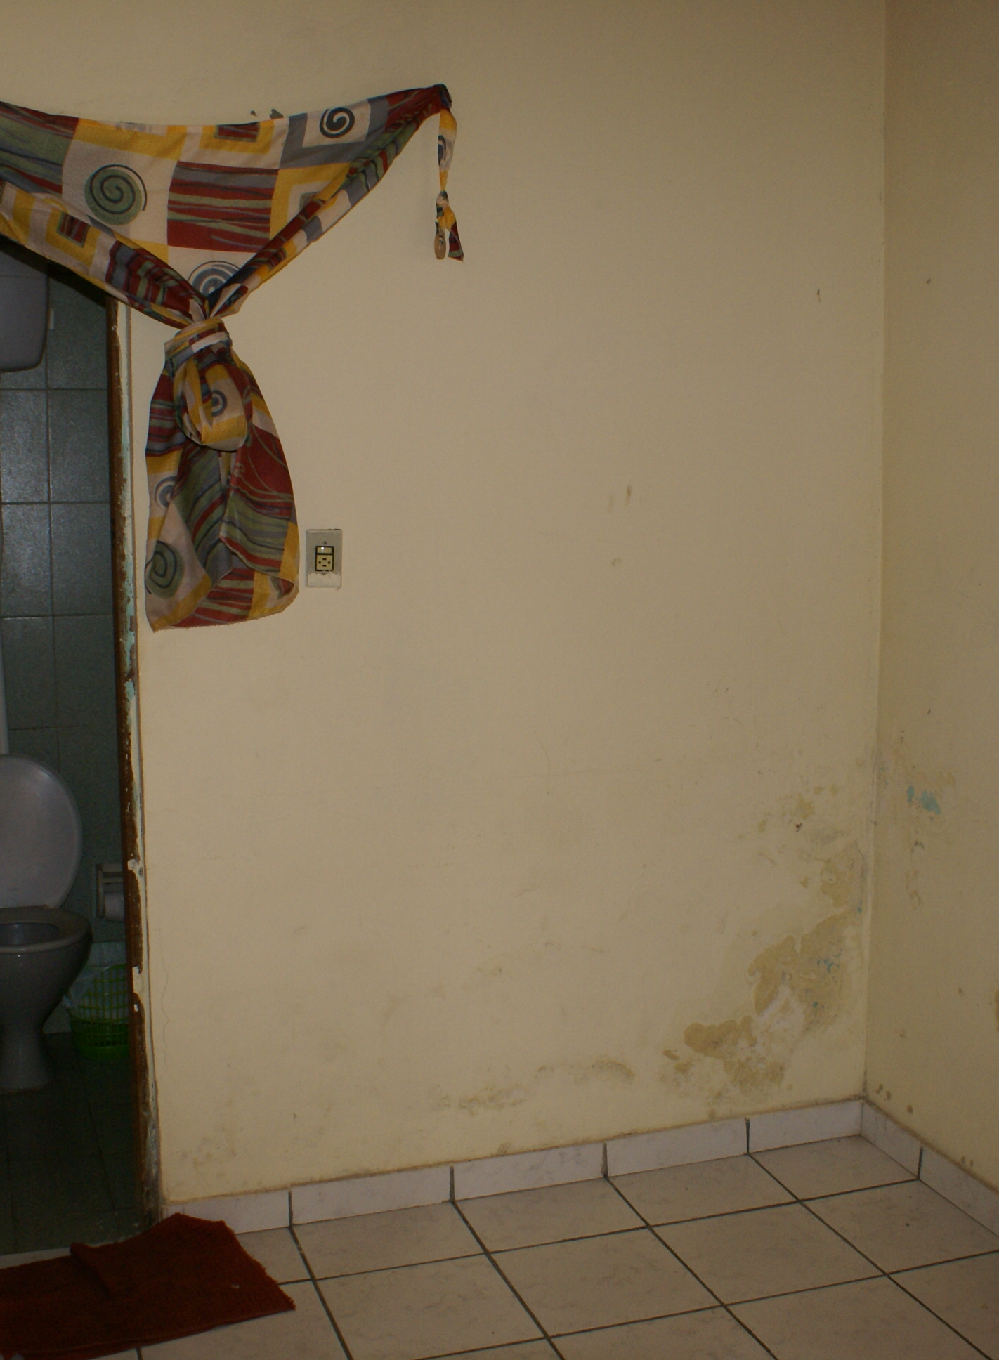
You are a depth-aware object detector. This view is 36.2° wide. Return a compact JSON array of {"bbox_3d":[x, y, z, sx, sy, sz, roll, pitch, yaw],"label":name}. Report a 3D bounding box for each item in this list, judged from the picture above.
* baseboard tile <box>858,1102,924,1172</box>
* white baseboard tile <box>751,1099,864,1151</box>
[{"bbox_3d":[0.868,1.029,3.410,0.012,0.082,0.237,-2,7,-18],"label":"baseboard tile"},{"bbox_3d":[0.700,1.022,3.468,0.290,0.082,0.012,-2,7,-18],"label":"white baseboard tile"}]

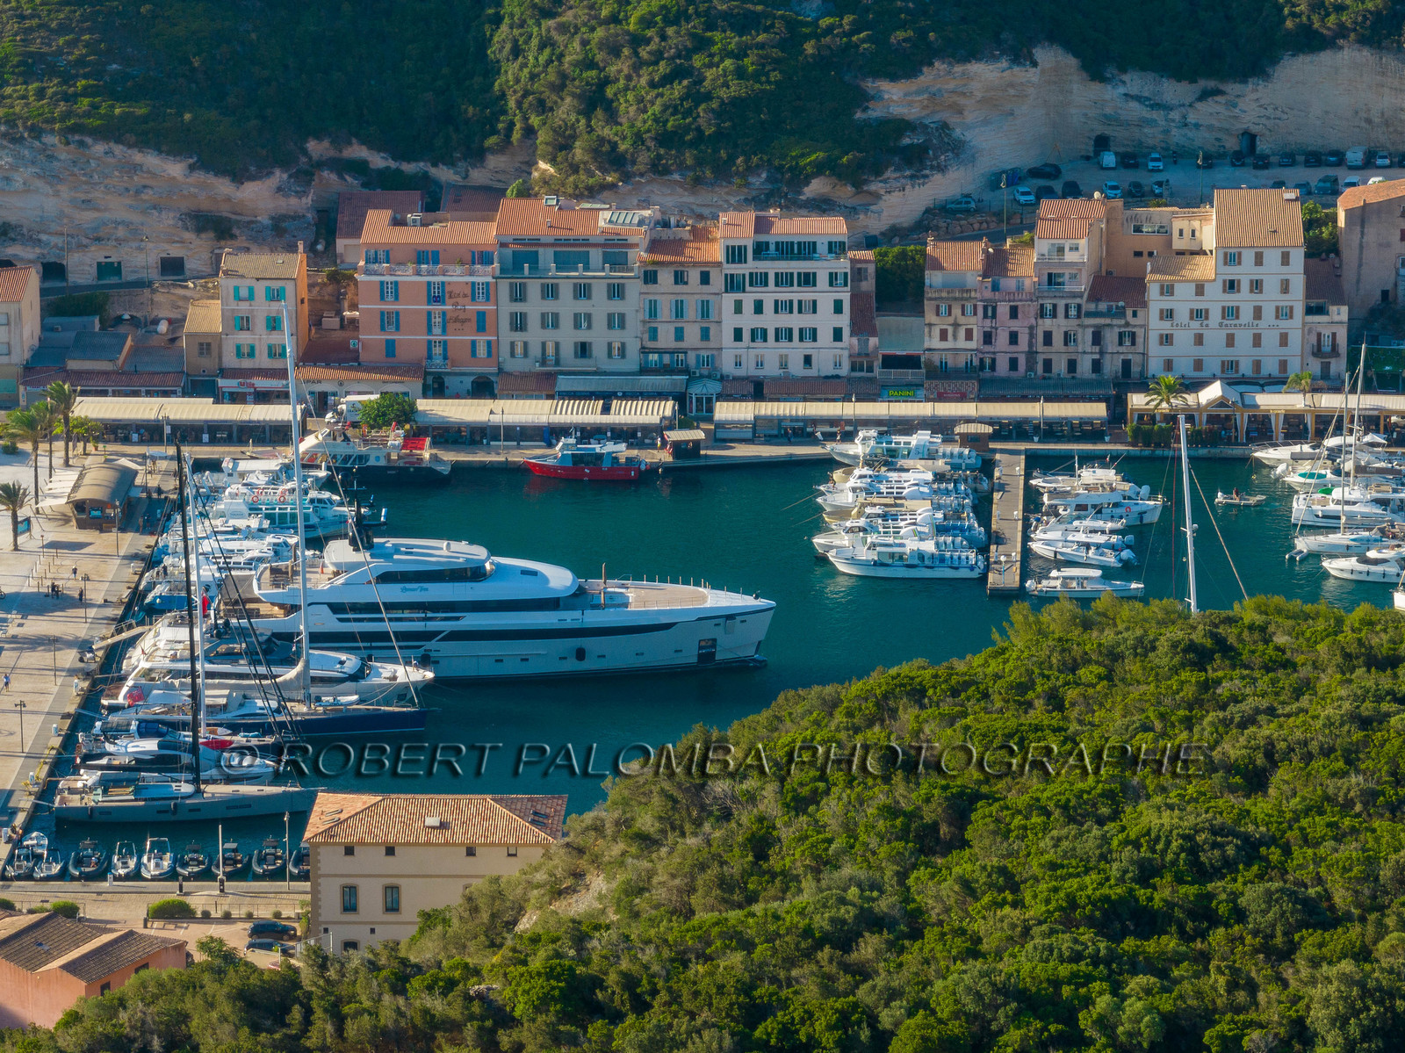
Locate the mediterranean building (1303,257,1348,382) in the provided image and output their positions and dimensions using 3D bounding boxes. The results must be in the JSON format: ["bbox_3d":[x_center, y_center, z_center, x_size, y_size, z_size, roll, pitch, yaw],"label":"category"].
[{"bbox_3d":[67.010,-22.060,703.050,4.760,11.600,10.500,1,18,3],"label":"mediterranean building"}]

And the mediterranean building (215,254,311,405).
[{"bbox_3d":[-49.969,-23.095,744.054,8.637,16.435,9.800,0,17,1],"label":"mediterranean building"}]

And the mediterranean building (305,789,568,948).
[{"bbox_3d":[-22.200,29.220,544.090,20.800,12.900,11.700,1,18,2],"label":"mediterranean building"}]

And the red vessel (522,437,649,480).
[{"bbox_3d":[-12.510,-7.400,698.550,13.200,4.400,4.000,0,17,2],"label":"red vessel"}]

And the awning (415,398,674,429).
[{"bbox_3d":[-16.410,-11.960,687.800,27.210,1.400,6.000,1,18,3],"label":"awning"}]

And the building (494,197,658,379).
[{"bbox_3d":[-14.220,-25.280,722.990,16.500,20.000,13.000,0,17,1],"label":"building"}]

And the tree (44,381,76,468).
[{"bbox_3d":[-70.427,-11.136,718.919,3.615,9.517,3.800,0,17,0],"label":"tree"}]

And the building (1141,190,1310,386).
[{"bbox_3d":[59.114,-26.920,746.270,17.759,22.000,15.000,0,17,0],"label":"building"}]

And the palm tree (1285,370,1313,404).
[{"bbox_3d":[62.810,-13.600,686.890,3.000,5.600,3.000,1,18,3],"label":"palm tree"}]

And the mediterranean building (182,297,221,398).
[{"bbox_3d":[-56.476,-20.189,744.719,4.234,10.491,8.000,0,17,1],"label":"mediterranean building"}]

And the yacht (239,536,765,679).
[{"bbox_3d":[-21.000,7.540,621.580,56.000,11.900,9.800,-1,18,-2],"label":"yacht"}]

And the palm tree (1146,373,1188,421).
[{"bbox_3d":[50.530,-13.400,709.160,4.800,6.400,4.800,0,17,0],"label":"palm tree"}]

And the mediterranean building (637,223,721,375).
[{"bbox_3d":[-2.170,-23.840,722.380,9.000,17.800,11.000,1,17,2],"label":"mediterranean building"}]

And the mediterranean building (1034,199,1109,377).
[{"bbox_3d":[41.567,-26.325,744.881,7.581,21.700,12.000,1,17,2],"label":"mediterranean building"}]

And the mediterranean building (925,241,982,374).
[{"bbox_3d":[27.020,-23.160,702.610,6.050,14.300,10.000,1,18,3],"label":"mediterranean building"}]

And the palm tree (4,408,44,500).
[{"bbox_3d":[-70.340,-6.950,679.650,4.400,11.400,4.400,0,17,0],"label":"palm tree"}]

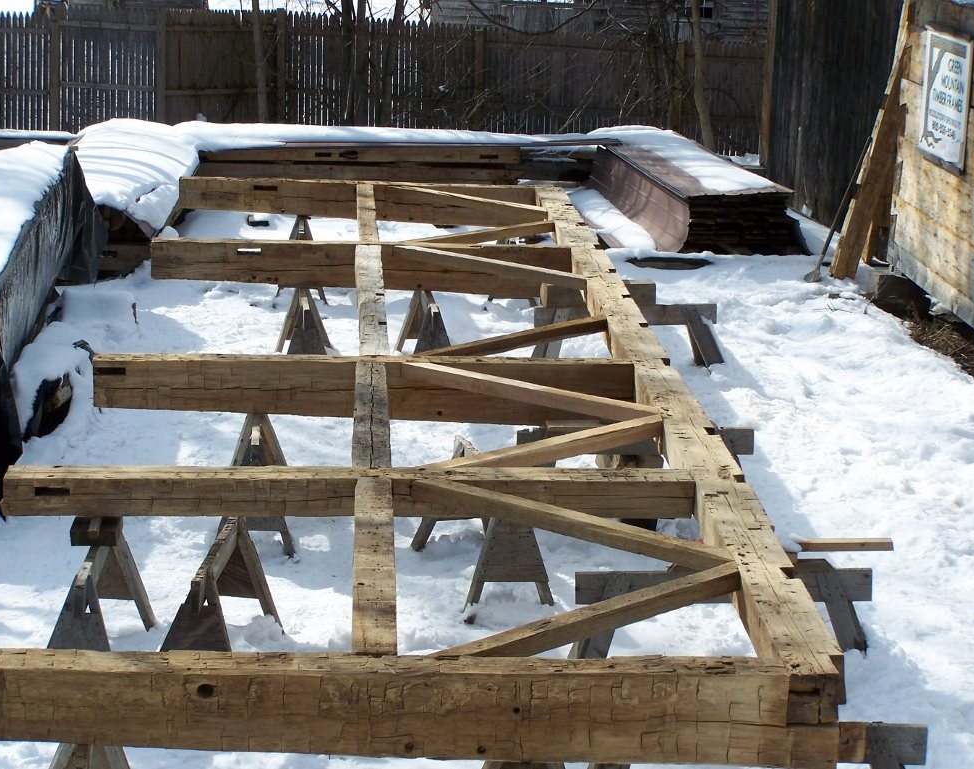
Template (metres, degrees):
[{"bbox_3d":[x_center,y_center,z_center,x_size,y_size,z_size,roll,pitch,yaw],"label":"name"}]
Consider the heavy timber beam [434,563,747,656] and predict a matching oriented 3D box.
[{"bbox_3d":[0.407,0.855,8.872,0.101,0.079,1.720,12,17,42],"label":"heavy timber beam"}]

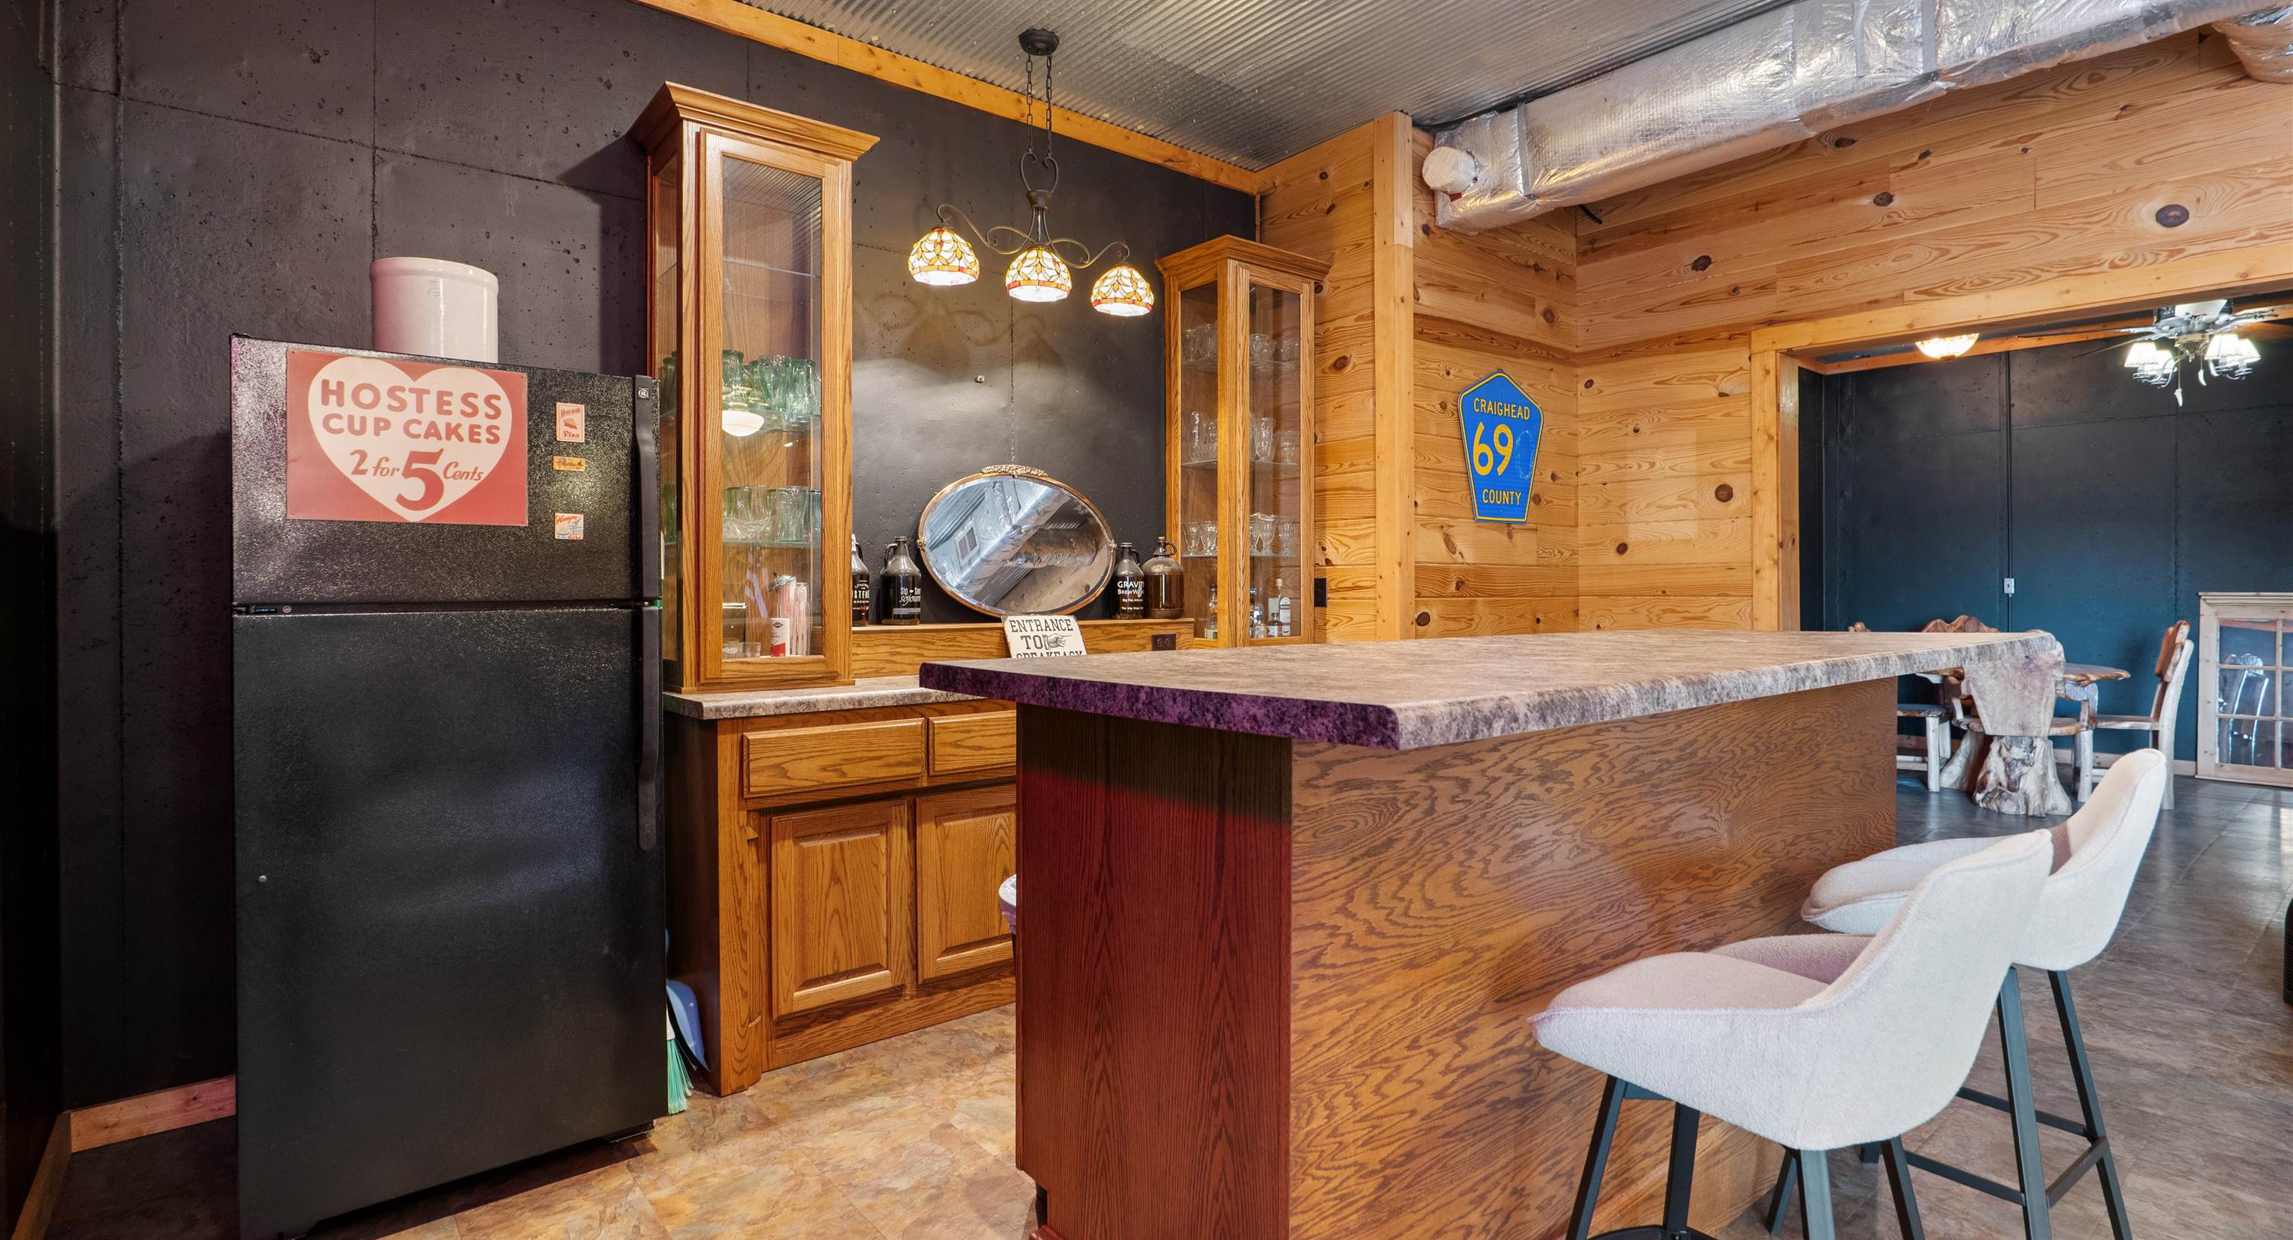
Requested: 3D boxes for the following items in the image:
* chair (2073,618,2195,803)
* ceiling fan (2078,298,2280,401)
[{"bbox_3d":[5.582,0.515,5.811,0.450,1.030,0.460,1,2,38],"label":"chair"},{"bbox_3d":[5.009,-1.471,4.887,1.320,0.800,1.320,-1,2,-41],"label":"ceiling fan"}]

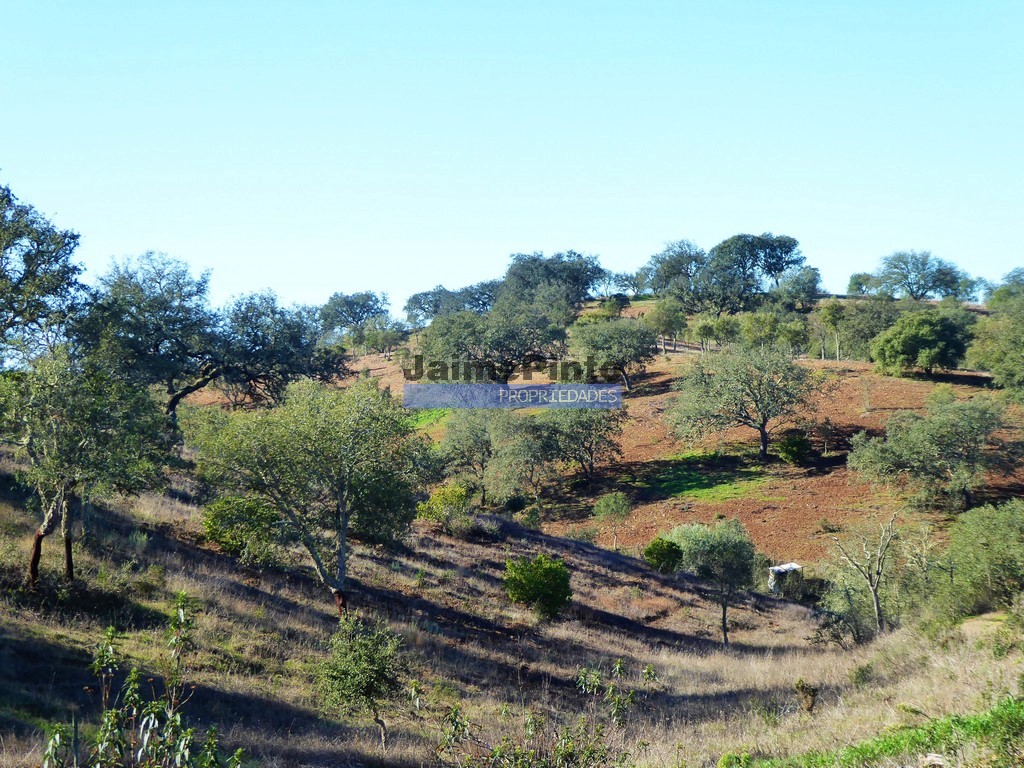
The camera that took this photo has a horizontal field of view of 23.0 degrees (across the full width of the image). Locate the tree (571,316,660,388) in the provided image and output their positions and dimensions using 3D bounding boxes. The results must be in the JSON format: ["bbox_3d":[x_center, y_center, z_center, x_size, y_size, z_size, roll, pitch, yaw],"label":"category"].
[{"bbox_3d":[7.256,-2.159,178.000,6.230,5.240,5.920,0,1,0],"label":"tree"}]

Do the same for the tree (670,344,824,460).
[{"bbox_3d":[11.708,0.920,125.000,7.500,5.650,6.750,0,2,0],"label":"tree"}]

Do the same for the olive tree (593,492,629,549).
[{"bbox_3d":[4.155,5.742,105.000,1.560,2.370,1.560,0,2,0],"label":"olive tree"}]

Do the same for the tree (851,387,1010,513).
[{"bbox_3d":[19.004,2.996,115.000,7.080,5.470,6.370,0,2,0],"label":"tree"}]

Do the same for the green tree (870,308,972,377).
[{"bbox_3d":[24.104,-2.443,148.000,5.880,3.920,5.590,0,2,0],"label":"green tree"}]

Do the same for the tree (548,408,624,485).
[{"bbox_3d":[4.296,3.489,145.000,4.610,4.380,4.610,0,1,0],"label":"tree"}]

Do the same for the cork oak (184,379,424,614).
[{"bbox_3d":[-5.117,2.774,62.000,5.920,5.820,5.920,0,1,0],"label":"cork oak"}]

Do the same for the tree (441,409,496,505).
[{"bbox_3d":[-1.955,3.258,113.000,2.470,4.230,2.470,0,2,0],"label":"tree"}]

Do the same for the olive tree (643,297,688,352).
[{"bbox_3d":[9.646,-3.739,158.000,2.830,3.450,2.830,0,2,0],"label":"olive tree"}]

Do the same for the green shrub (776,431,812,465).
[{"bbox_3d":[13.932,3.132,124.000,1.740,1.640,1.740,0,2,0],"label":"green shrub"}]

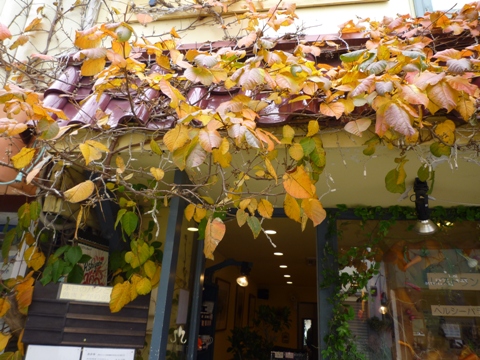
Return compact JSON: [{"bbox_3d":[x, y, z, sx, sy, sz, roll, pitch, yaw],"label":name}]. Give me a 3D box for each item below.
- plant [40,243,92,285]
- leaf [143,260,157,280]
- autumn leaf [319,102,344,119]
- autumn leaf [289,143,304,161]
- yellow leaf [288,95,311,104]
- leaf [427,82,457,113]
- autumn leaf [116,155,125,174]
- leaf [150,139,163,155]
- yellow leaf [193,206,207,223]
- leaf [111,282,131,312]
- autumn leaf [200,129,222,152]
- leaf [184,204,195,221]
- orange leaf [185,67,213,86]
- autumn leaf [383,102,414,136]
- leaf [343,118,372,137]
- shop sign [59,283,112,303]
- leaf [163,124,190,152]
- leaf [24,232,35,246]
[{"bbox_3d":[-0.875,0.435,1.760,0.210,0.195,0.140,8,-20,-12],"label":"plant"},{"bbox_3d":[-0.450,0.454,1.740,0.050,0.091,0.040,5,-19,-6],"label":"leaf"},{"bbox_3d":[0.403,-0.306,1.530,0.108,0.058,0.045,-1,-23,12],"label":"autumn leaf"},{"bbox_3d":[0.245,-0.123,1.500,0.067,0.078,0.030,0,-22,9],"label":"autumn leaf"},{"bbox_3d":[0.279,-0.375,1.620,0.100,0.030,0.050,2,-19,5],"label":"yellow leaf"},{"bbox_3d":[0.858,-0.356,1.480,0.115,0.126,0.050,-4,-24,20],"label":"leaf"},{"bbox_3d":[-0.580,-0.075,1.690,0.032,0.088,0.030,7,-20,-10],"label":"autumn leaf"},{"bbox_3d":[-0.380,-0.153,1.580,0.050,0.068,0.030,5,-22,-3],"label":"leaf"},{"bbox_3d":[-0.184,0.156,1.590,0.059,0.069,0.030,4,-19,-3],"label":"yellow leaf"},{"bbox_3d":[-0.561,0.547,1.630,0.078,0.137,0.045,6,-22,-3],"label":"leaf"},{"bbox_3d":[-0.136,-0.183,1.620,0.105,0.100,0.045,4,-19,-3],"label":"autumn leaf"},{"bbox_3d":[-0.229,0.151,1.590,0.042,0.070,0.030,5,-19,-4],"label":"leaf"},{"bbox_3d":[-0.206,-0.531,1.780,0.142,0.085,0.060,4,-22,0],"label":"orange leaf"},{"bbox_3d":[0.666,-0.253,1.460,0.122,0.130,0.070,-1,-20,13],"label":"autumn leaf"},{"bbox_3d":[0.490,-0.219,1.450,0.098,0.063,0.045,-2,-23,14],"label":"leaf"},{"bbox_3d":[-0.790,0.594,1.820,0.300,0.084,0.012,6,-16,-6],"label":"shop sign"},{"bbox_3d":[-0.295,-0.195,1.640,0.119,0.117,0.050,5,-19,-6],"label":"leaf"},{"bbox_3d":[-1.002,0.283,1.650,0.035,0.062,0.025,8,-22,-10],"label":"leaf"}]

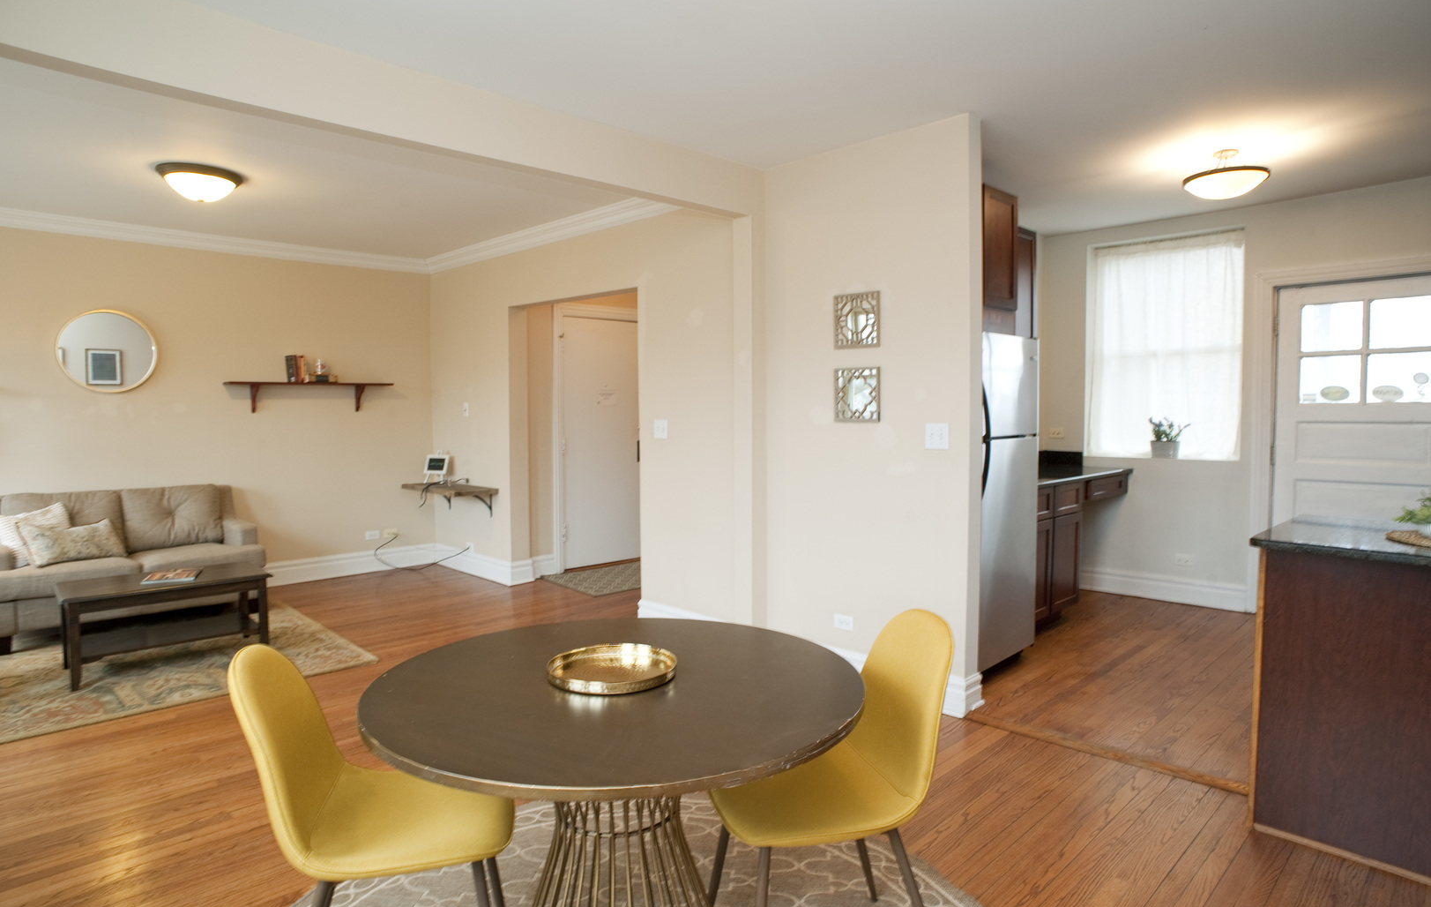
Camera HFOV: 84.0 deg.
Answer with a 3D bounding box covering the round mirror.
[{"bbox_3d":[-4.057,-0.685,5.314,0.550,0.550,0.030,-4,5,-44],"label":"round mirror"}]

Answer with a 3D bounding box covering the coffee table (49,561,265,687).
[{"bbox_3d":[-2.958,0.899,4.285,0.560,0.450,0.930,3,5,45],"label":"coffee table"}]

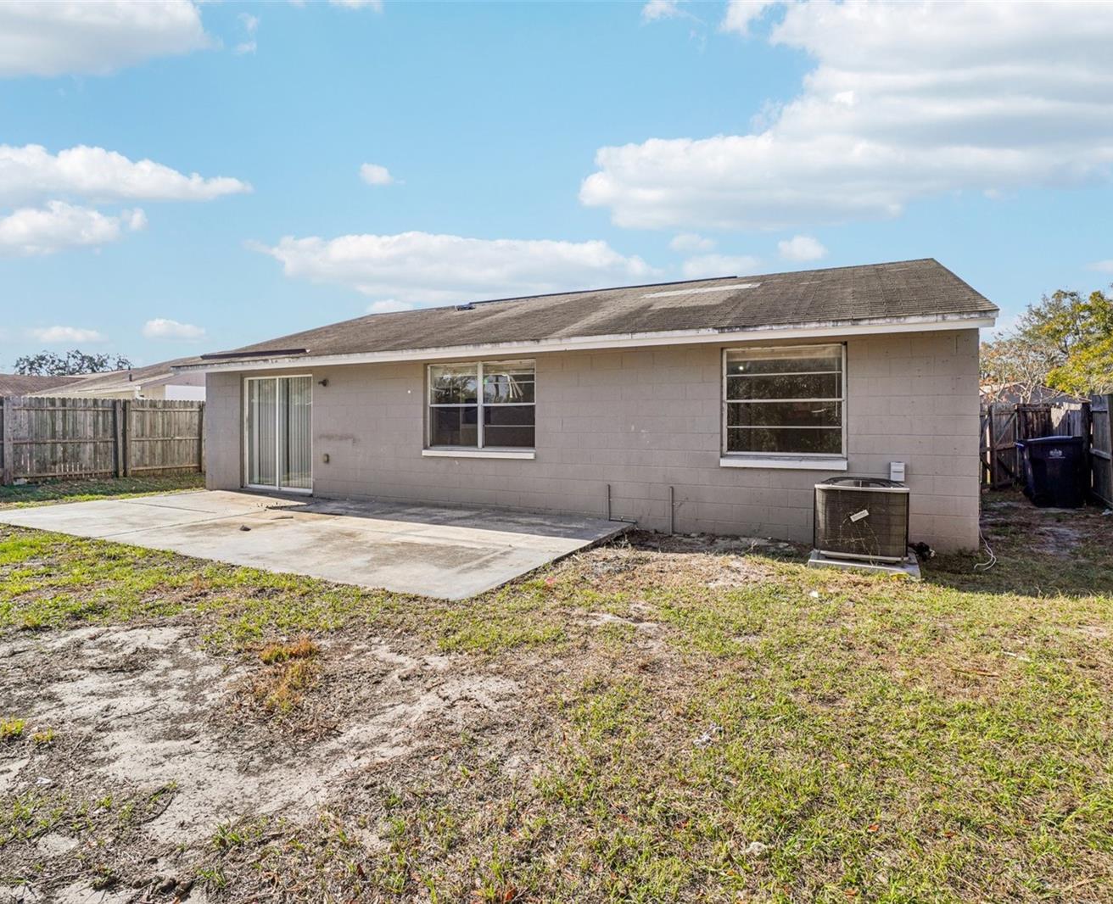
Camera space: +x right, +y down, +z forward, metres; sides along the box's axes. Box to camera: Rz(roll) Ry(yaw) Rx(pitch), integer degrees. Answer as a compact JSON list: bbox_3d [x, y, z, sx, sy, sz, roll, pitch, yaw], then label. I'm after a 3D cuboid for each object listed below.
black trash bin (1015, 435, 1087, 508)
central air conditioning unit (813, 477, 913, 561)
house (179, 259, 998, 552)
[{"bbox_3d":[7.600,0.285,8.700,0.770,1.060,0.640,1,3,22],"label":"black trash bin"},{"bbox_3d":[2.870,0.575,5.380,0.750,0.670,0.750,1,3,25],"label":"central air conditioning unit"},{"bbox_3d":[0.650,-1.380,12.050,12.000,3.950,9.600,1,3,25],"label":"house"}]

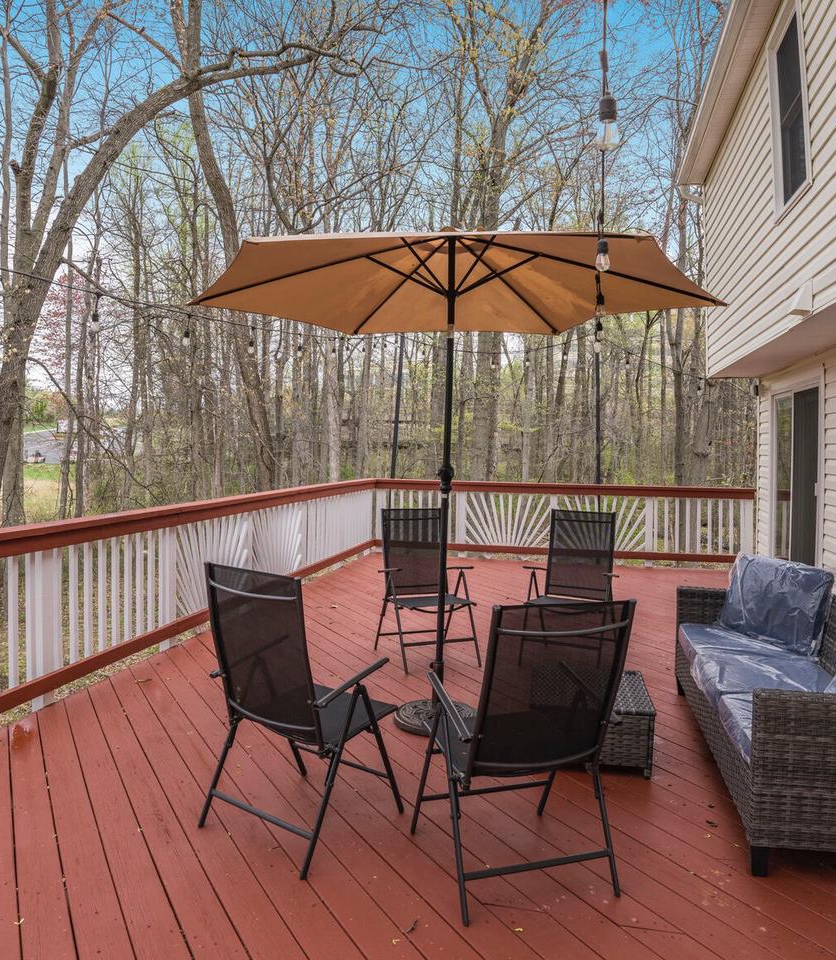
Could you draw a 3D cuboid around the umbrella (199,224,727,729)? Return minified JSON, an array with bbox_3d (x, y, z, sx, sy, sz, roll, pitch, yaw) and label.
[{"bbox_3d":[0.173,-0.011,3.608,2.966,2.758,2.719,1,3,4],"label":"umbrella"}]

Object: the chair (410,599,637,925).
[{"bbox_3d":[0.361,0.899,2.302,0.567,1.066,0.703,-1,2,-17],"label":"chair"}]

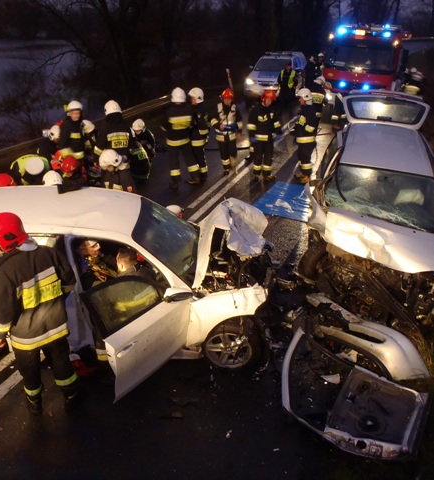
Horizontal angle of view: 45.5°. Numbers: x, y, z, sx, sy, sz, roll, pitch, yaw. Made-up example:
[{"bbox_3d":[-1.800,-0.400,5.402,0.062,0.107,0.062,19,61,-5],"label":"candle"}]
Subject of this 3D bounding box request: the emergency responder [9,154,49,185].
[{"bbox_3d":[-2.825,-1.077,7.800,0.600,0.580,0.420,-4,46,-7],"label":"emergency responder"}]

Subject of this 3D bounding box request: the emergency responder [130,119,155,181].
[{"bbox_3d":[-1.570,-1.920,10.900,0.600,1.200,0.650,-5,25,-10],"label":"emergency responder"}]

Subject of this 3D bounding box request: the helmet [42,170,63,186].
[{"bbox_3d":[-2.340,-0.860,7.420,0.280,0.260,0.320,-18,30,-34],"label":"helmet"}]

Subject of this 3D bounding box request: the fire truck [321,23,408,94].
[{"bbox_3d":[6.111,-7.192,21.075,2.450,3.050,7.200,11,25,17],"label":"fire truck"}]

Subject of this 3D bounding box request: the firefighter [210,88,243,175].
[{"bbox_3d":[0.186,-2.316,11.108,0.660,1.830,0.500,3,24,2],"label":"firefighter"}]

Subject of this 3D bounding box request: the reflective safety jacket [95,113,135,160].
[{"bbox_3d":[-1.824,-1.829,9.275,0.680,0.850,0.450,-5,25,-16],"label":"reflective safety jacket"}]

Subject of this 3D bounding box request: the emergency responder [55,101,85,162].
[{"bbox_3d":[-2.498,-1.632,9.461,0.580,1.780,0.450,-10,26,-21],"label":"emergency responder"}]

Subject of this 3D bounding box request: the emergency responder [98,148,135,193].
[{"bbox_3d":[-1.700,-0.945,8.639,0.650,1.200,0.750,-11,27,-27],"label":"emergency responder"}]

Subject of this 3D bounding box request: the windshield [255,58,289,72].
[{"bbox_3d":[1.940,-6.050,17.900,1.400,0.450,0.650,5,25,12],"label":"windshield"}]

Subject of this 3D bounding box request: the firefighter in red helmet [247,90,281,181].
[{"bbox_3d":[0.980,-2.130,10.530,0.660,1.830,0.450,-3,24,-5],"label":"firefighter in red helmet"}]

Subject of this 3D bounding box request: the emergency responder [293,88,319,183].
[{"bbox_3d":[1.814,-2.055,10.281,0.500,1.820,0.560,-4,24,-7],"label":"emergency responder"}]

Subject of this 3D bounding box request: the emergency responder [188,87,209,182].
[{"bbox_3d":[-0.380,-2.120,10.470,0.480,1.850,0.550,-20,31,-37],"label":"emergency responder"}]

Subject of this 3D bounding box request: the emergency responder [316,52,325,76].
[{"bbox_3d":[4.293,-6.962,21.902,0.600,1.830,0.450,8,25,14],"label":"emergency responder"}]

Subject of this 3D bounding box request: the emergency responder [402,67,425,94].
[{"bbox_3d":[6.351,-4.794,17.158,0.620,1.760,0.500,5,24,11],"label":"emergency responder"}]

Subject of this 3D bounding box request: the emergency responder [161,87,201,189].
[{"bbox_3d":[-0.702,-1.949,10.063,0.660,1.840,0.500,2,24,5],"label":"emergency responder"}]

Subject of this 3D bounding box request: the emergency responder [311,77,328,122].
[{"bbox_3d":[2.620,-3.480,13.600,0.600,1.720,0.500,-14,28,-27],"label":"emergency responder"}]

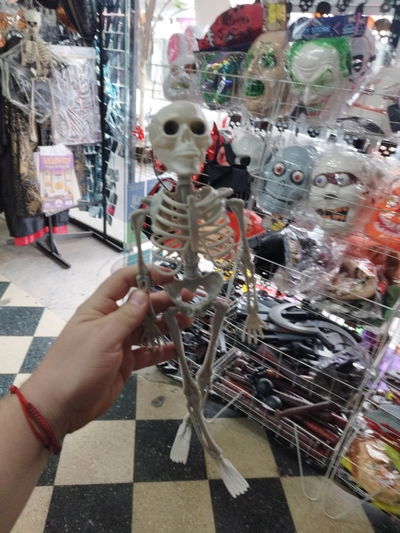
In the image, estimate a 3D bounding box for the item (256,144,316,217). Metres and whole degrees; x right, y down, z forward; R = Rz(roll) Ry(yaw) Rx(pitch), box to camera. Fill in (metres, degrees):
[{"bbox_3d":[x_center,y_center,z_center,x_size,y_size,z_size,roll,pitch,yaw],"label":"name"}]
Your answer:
[{"bbox_3d":[0.317,-0.327,1.412,0.192,0.268,0.105,29,23,20],"label":"item"}]

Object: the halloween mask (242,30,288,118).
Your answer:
[{"bbox_3d":[0.236,-0.725,1.385,0.168,0.303,0.110,24,22,30],"label":"halloween mask"}]

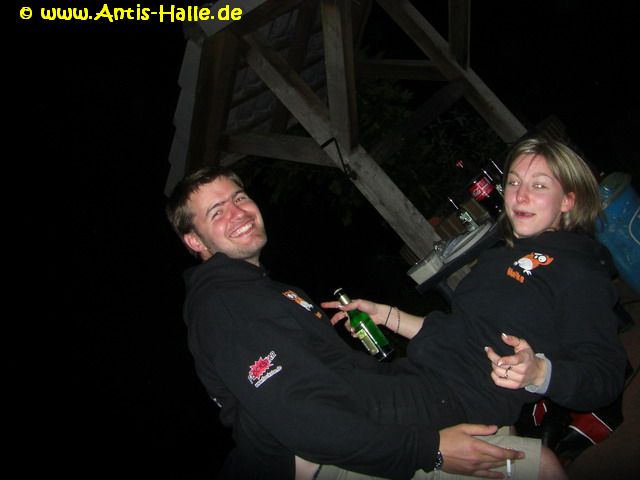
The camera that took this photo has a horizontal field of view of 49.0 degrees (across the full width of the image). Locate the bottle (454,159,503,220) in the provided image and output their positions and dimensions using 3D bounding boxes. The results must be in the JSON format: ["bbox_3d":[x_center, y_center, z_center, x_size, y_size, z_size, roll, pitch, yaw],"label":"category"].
[{"bbox_3d":[0.772,-0.252,3.400,0.107,0.335,0.107,-40,-2,10],"label":"bottle"}]

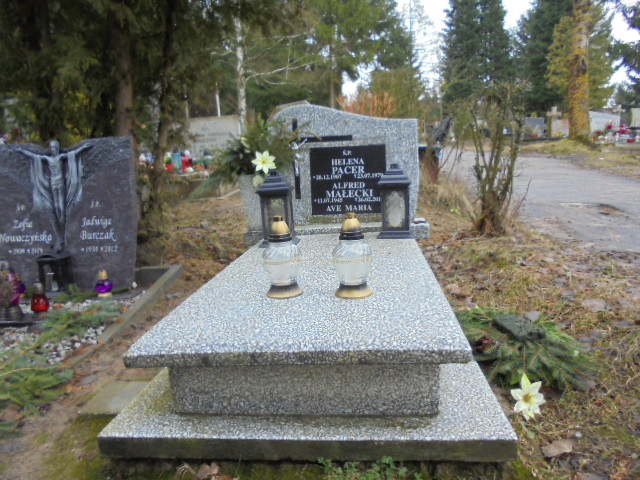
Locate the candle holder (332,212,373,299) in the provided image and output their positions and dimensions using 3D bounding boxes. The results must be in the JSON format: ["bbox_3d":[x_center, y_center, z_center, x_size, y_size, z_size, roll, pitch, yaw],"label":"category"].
[{"bbox_3d":[0.107,0.045,1.547,0.123,0.265,0.123,-2,10,6],"label":"candle holder"}]

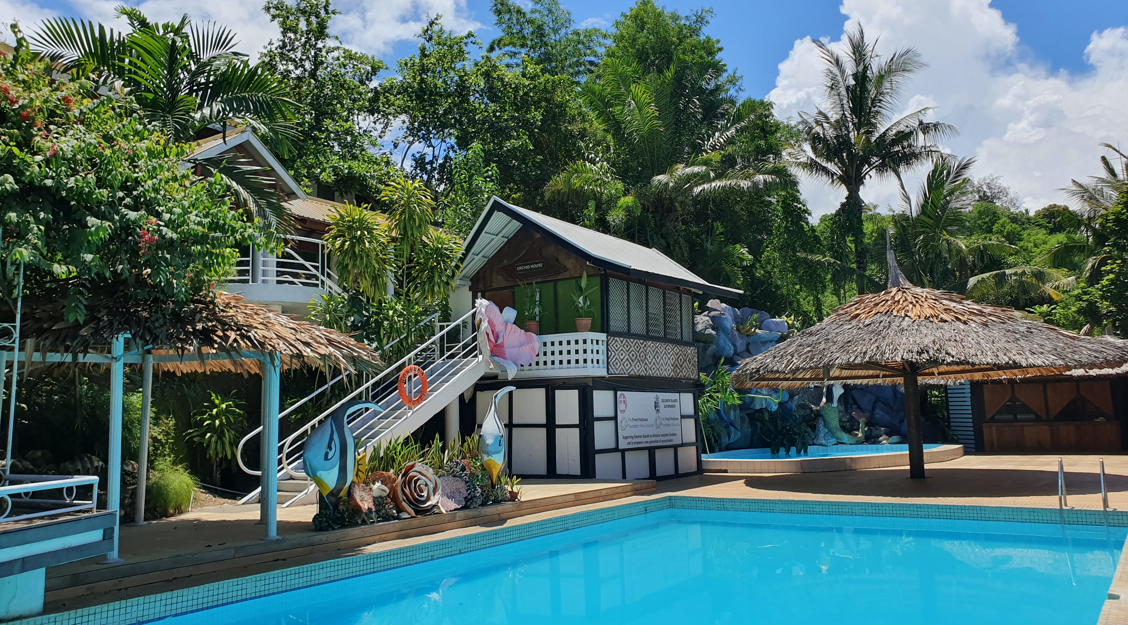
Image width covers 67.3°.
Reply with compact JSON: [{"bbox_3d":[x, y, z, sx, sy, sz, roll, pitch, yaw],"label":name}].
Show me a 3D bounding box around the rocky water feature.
[{"bbox_3d":[7.993,2.044,27.300,7.400,4.800,3.000,-3,-7,12],"label":"rocky water feature"}]

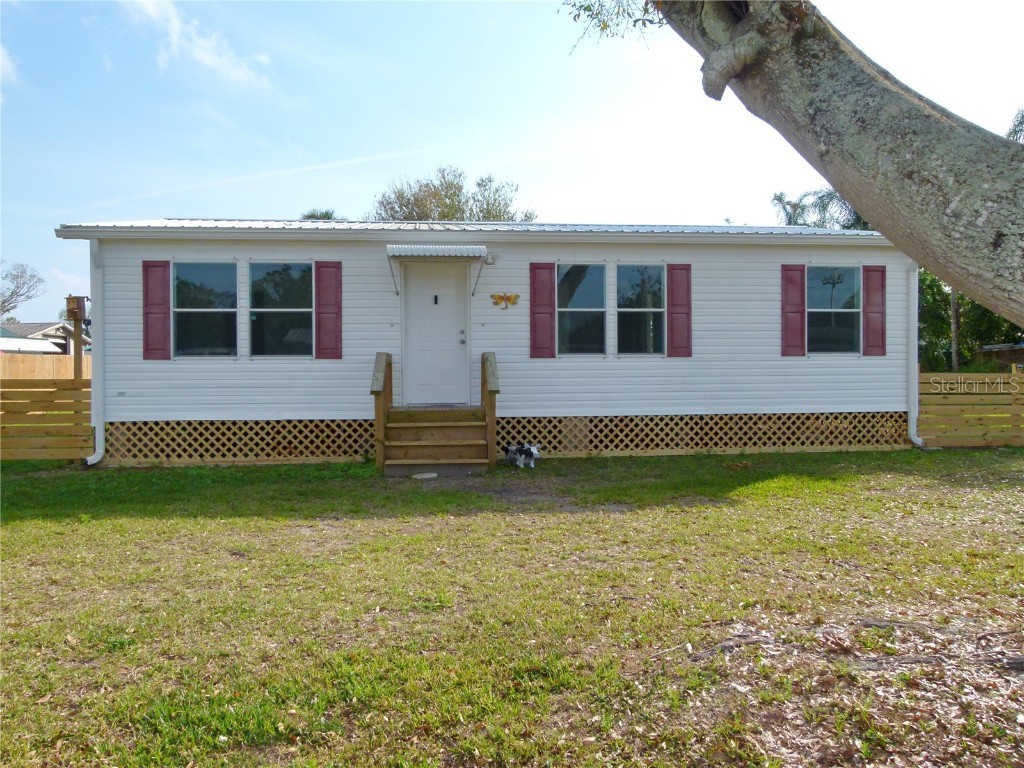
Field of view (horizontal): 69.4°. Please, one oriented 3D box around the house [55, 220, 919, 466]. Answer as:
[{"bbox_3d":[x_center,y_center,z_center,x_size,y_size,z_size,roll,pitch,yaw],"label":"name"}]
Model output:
[{"bbox_3d":[-0.162,-1.093,14.711,12.954,4.266,8.250,0,1,-6],"label":"house"}]

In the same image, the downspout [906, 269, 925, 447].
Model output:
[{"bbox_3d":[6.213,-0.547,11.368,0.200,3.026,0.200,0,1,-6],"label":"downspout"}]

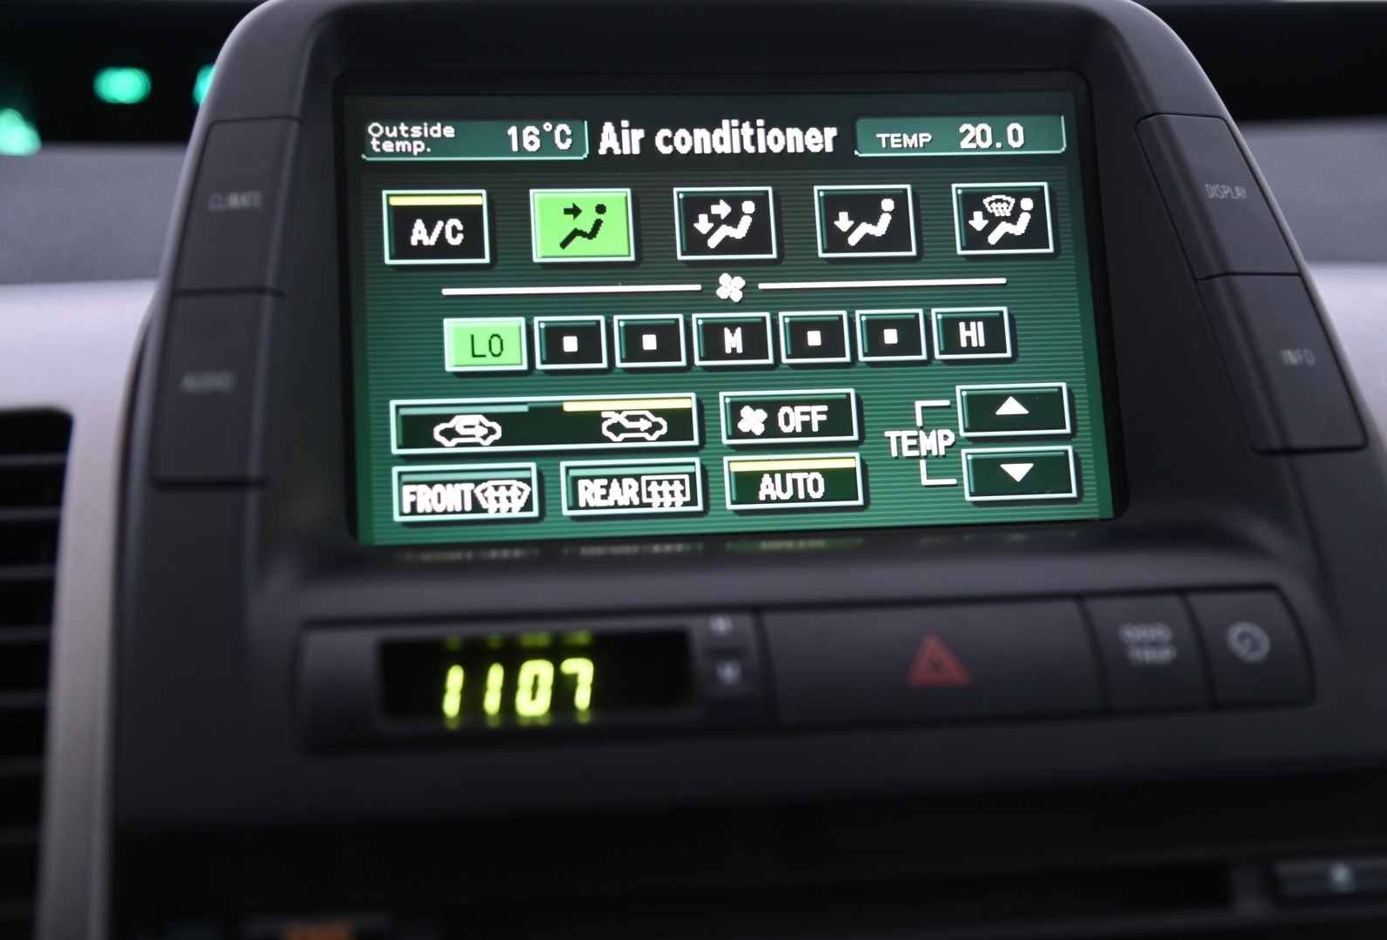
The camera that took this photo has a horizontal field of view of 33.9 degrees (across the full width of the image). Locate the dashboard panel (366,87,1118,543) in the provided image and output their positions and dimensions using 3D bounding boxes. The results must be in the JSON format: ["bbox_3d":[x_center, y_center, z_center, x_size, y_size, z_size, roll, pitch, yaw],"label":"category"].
[{"bbox_3d":[0.008,-0.033,0.464,0.153,0.092,0.005,-2,-11,-9],"label":"dashboard panel"}]

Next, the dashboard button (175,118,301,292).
[{"bbox_3d":[-0.086,-0.049,0.431,0.021,0.041,0.008,2,-32,-7],"label":"dashboard button"}]

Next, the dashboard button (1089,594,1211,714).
[{"bbox_3d":[0.079,0.034,0.402,0.018,0.021,0.006,-2,-30,-9],"label":"dashboard button"}]

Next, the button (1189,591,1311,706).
[{"bbox_3d":[0.098,0.033,0.405,0.018,0.021,0.006,-2,-30,-9],"label":"button"}]

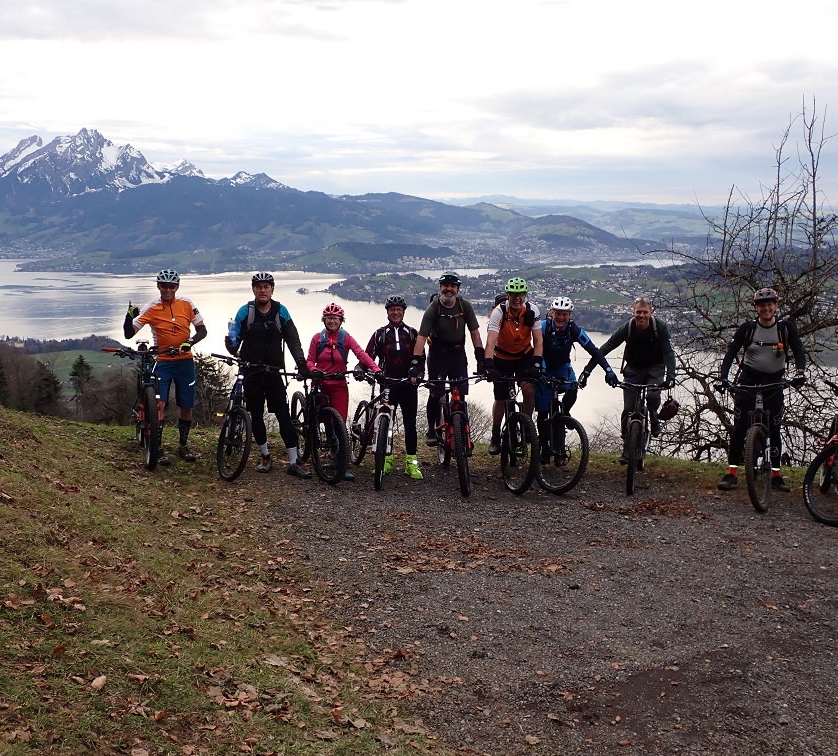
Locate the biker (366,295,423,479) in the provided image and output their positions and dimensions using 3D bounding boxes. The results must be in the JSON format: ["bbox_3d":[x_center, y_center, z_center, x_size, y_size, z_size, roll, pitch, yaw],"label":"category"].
[{"bbox_3d":[-0.230,0.074,10.011,0.600,1.740,0.450,0,10,0],"label":"biker"}]

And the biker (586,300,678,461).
[{"bbox_3d":[1.970,0.040,9.772,0.850,1.610,0.700,2,10,14],"label":"biker"}]

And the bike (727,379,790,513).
[{"bbox_3d":[3.120,0.519,9.378,0.760,1.080,1.850,4,10,20],"label":"bike"}]

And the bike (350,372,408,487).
[{"bbox_3d":[-0.495,0.435,9.952,0.660,1.050,1.720,-3,10,-15],"label":"bike"}]

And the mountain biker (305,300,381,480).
[{"bbox_3d":[-0.707,0.128,9.812,0.680,1.660,0.580,-2,10,-12],"label":"mountain biker"}]

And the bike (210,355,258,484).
[{"bbox_3d":[-1.793,0.331,9.936,0.680,1.070,1.780,-2,10,-12],"label":"bike"}]

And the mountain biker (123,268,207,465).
[{"bbox_3d":[-2.386,-0.104,9.867,0.770,1.830,0.550,-2,10,-12],"label":"mountain biker"}]

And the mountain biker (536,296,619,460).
[{"bbox_3d":[1.470,0.039,9.832,0.780,1.630,0.700,1,10,3],"label":"mountain biker"}]

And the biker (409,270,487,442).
[{"bbox_3d":[0.270,-0.123,9.743,0.720,1.720,0.720,0,10,-2],"label":"biker"}]

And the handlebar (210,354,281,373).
[{"bbox_3d":[-1.563,-0.140,9.500,0.680,0.110,0.200,9,5,-28],"label":"handlebar"}]

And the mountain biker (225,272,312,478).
[{"bbox_3d":[-1.401,-0.019,9.692,0.780,1.900,0.580,-2,10,-9],"label":"mountain biker"}]

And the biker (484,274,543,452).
[{"bbox_3d":[0.870,-0.085,9.790,0.580,1.730,0.720,1,10,3],"label":"biker"}]

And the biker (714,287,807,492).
[{"bbox_3d":[3.061,0.113,9.397,0.820,1.830,0.580,3,10,17],"label":"biker"}]

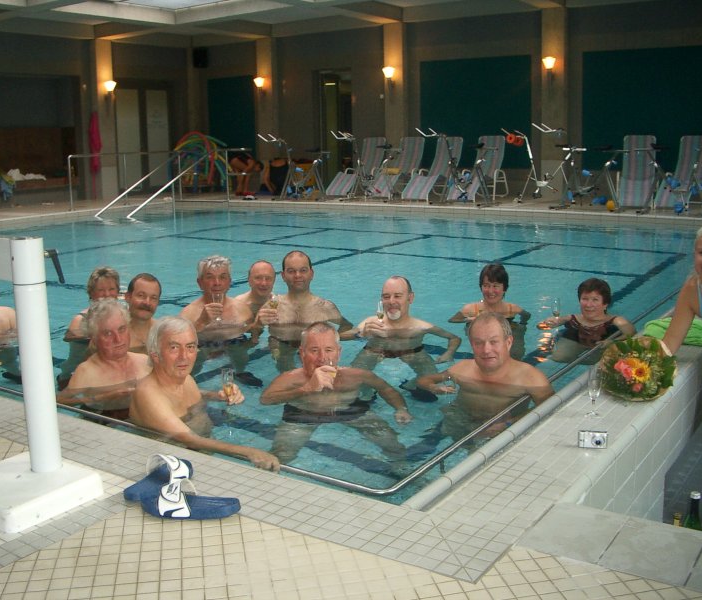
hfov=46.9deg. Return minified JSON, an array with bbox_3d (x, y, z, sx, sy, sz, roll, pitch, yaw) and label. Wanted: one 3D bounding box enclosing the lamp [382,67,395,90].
[{"bbox_3d":[0.722,-4.257,15.581,0.230,0.430,0.250,6,13,33],"label":"lamp"}]

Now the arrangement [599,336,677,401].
[{"bbox_3d":[1.089,0.252,3.063,0.285,0.240,0.250,3,11,20],"label":"arrangement"}]

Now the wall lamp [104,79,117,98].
[{"bbox_3d":[-4.960,-4.362,16.682,0.250,0.420,0.230,6,13,33],"label":"wall lamp"}]

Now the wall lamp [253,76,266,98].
[{"bbox_3d":[-1.964,-4.572,17.361,0.230,0.420,0.250,6,13,33],"label":"wall lamp"}]

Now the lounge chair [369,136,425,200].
[{"bbox_3d":[0.883,-2.486,15.213,0.660,1.140,1.030,8,13,39],"label":"lounge chair"}]

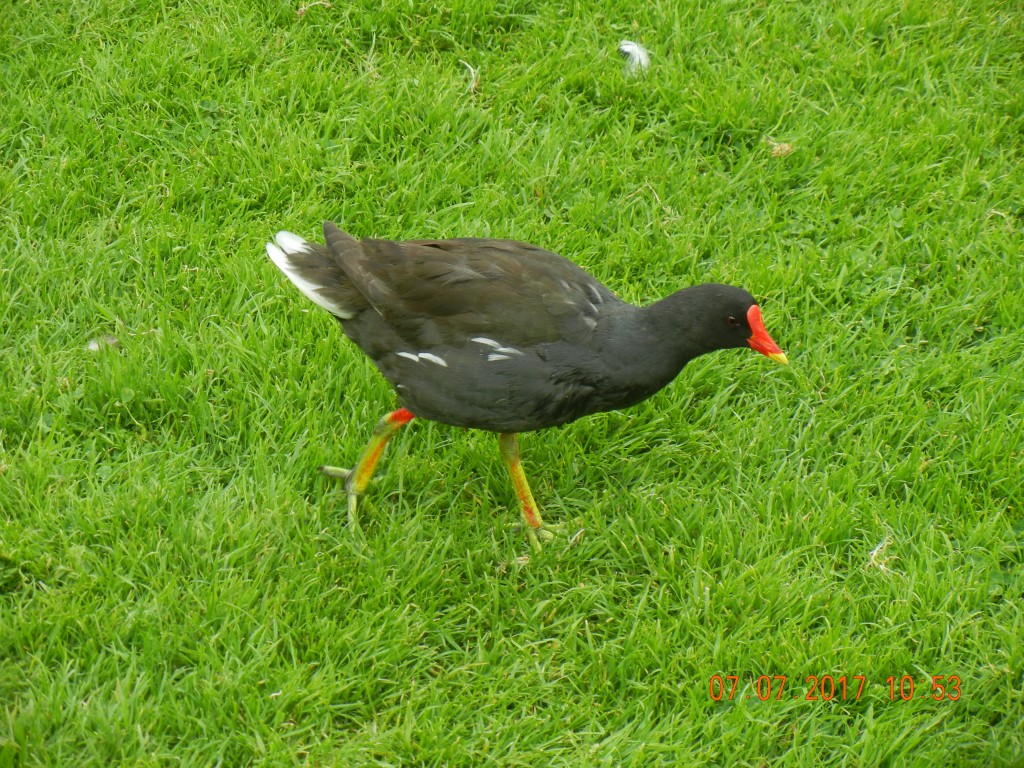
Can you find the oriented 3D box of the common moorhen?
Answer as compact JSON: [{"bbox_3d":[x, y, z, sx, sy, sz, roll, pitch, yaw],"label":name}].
[{"bbox_3d":[0.009,-0.005,3.150,0.320,0.208,0.120,2,26,4],"label":"common moorhen"}]

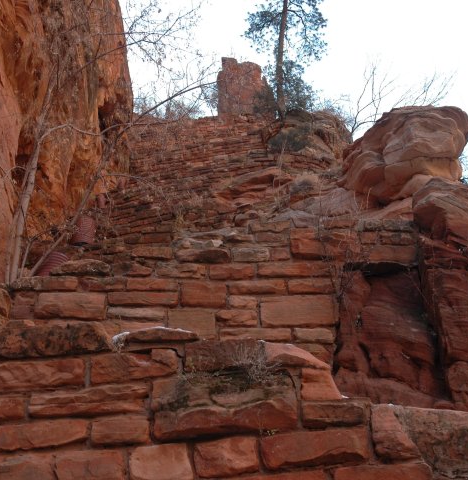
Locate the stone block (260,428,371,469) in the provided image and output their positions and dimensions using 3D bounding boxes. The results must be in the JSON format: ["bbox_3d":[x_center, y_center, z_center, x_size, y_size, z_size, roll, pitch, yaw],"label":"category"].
[{"bbox_3d":[0.443,1.144,4.352,0.569,0.183,0.320,-4,-18,4],"label":"stone block"}]

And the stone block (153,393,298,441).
[{"bbox_3d":[-0.022,1.021,4.525,0.802,0.204,0.330,-6,-19,6],"label":"stone block"}]

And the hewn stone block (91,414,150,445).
[{"bbox_3d":[-0.602,1.071,4.459,0.318,0.148,0.280,-4,-18,4],"label":"hewn stone block"}]

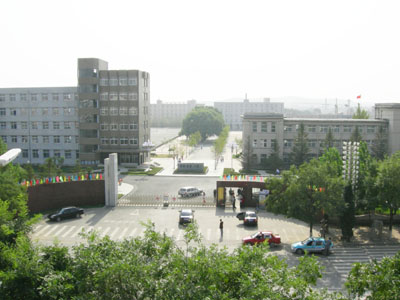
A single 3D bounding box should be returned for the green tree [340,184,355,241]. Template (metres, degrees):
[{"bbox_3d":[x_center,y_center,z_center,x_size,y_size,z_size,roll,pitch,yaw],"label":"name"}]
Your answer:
[{"bbox_3d":[17.016,7.226,47.615,1.600,6.500,1.600,0,5,0],"label":"green tree"}]

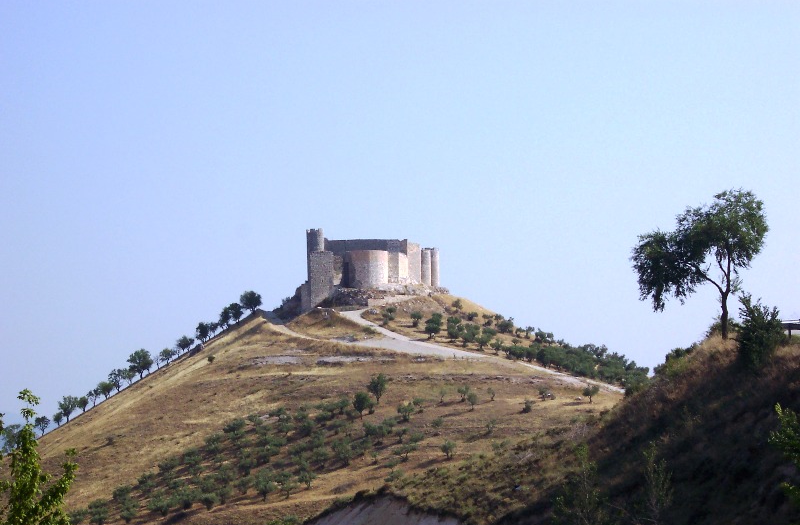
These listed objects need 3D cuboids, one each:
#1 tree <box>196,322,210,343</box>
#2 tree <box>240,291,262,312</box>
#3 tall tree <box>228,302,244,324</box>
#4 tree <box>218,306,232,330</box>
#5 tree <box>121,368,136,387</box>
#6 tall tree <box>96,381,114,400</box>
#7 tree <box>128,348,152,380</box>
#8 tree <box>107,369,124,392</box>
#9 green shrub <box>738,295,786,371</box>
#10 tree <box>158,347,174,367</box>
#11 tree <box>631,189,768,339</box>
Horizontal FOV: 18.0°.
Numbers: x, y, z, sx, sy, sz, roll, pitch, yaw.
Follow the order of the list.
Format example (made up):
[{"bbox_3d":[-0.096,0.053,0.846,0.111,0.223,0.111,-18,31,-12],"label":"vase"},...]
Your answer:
[{"bbox_3d":[-40.346,14.373,520.000,2.875,4.106,2.875,0,-4,0],"label":"tree"},{"bbox_3d":[-36.940,9.950,630.000,5.470,5.730,5.310,0,-4,0],"label":"tree"},{"bbox_3d":[-33.468,10.523,520.000,3.080,4.209,3.080,0,-4,0],"label":"tall tree"},{"bbox_3d":[-35.726,11.498,520.000,2.669,4.517,2.669,0,-4,0],"label":"tree"},{"bbox_3d":[-55.642,23.509,520.000,3.080,3.490,3.080,0,-4,0],"label":"tree"},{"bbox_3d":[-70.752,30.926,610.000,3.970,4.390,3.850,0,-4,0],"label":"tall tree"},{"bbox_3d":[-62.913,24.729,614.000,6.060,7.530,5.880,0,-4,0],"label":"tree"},{"bbox_3d":[-58.414,24.279,520.000,3.285,4.620,3.285,0,-4,0],"label":"tree"},{"bbox_3d":[13.988,2.709,98.000,1.780,3.020,1.730,0,-4,0],"label":"green shrub"},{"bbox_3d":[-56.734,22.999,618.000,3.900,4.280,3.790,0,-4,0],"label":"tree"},{"bbox_3d":[10.643,0.018,90.000,4.869,5.295,3.895,0,-4,0],"label":"tree"}]

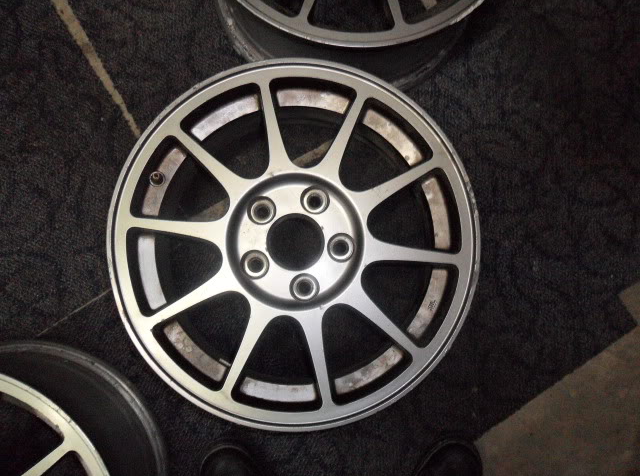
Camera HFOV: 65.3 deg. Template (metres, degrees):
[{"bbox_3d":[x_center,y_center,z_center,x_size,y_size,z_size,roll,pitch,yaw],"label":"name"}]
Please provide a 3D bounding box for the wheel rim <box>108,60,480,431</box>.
[{"bbox_3d":[-0.032,0.009,0.688,0.443,0.194,0.443,0,86,-2],"label":"wheel rim"}]

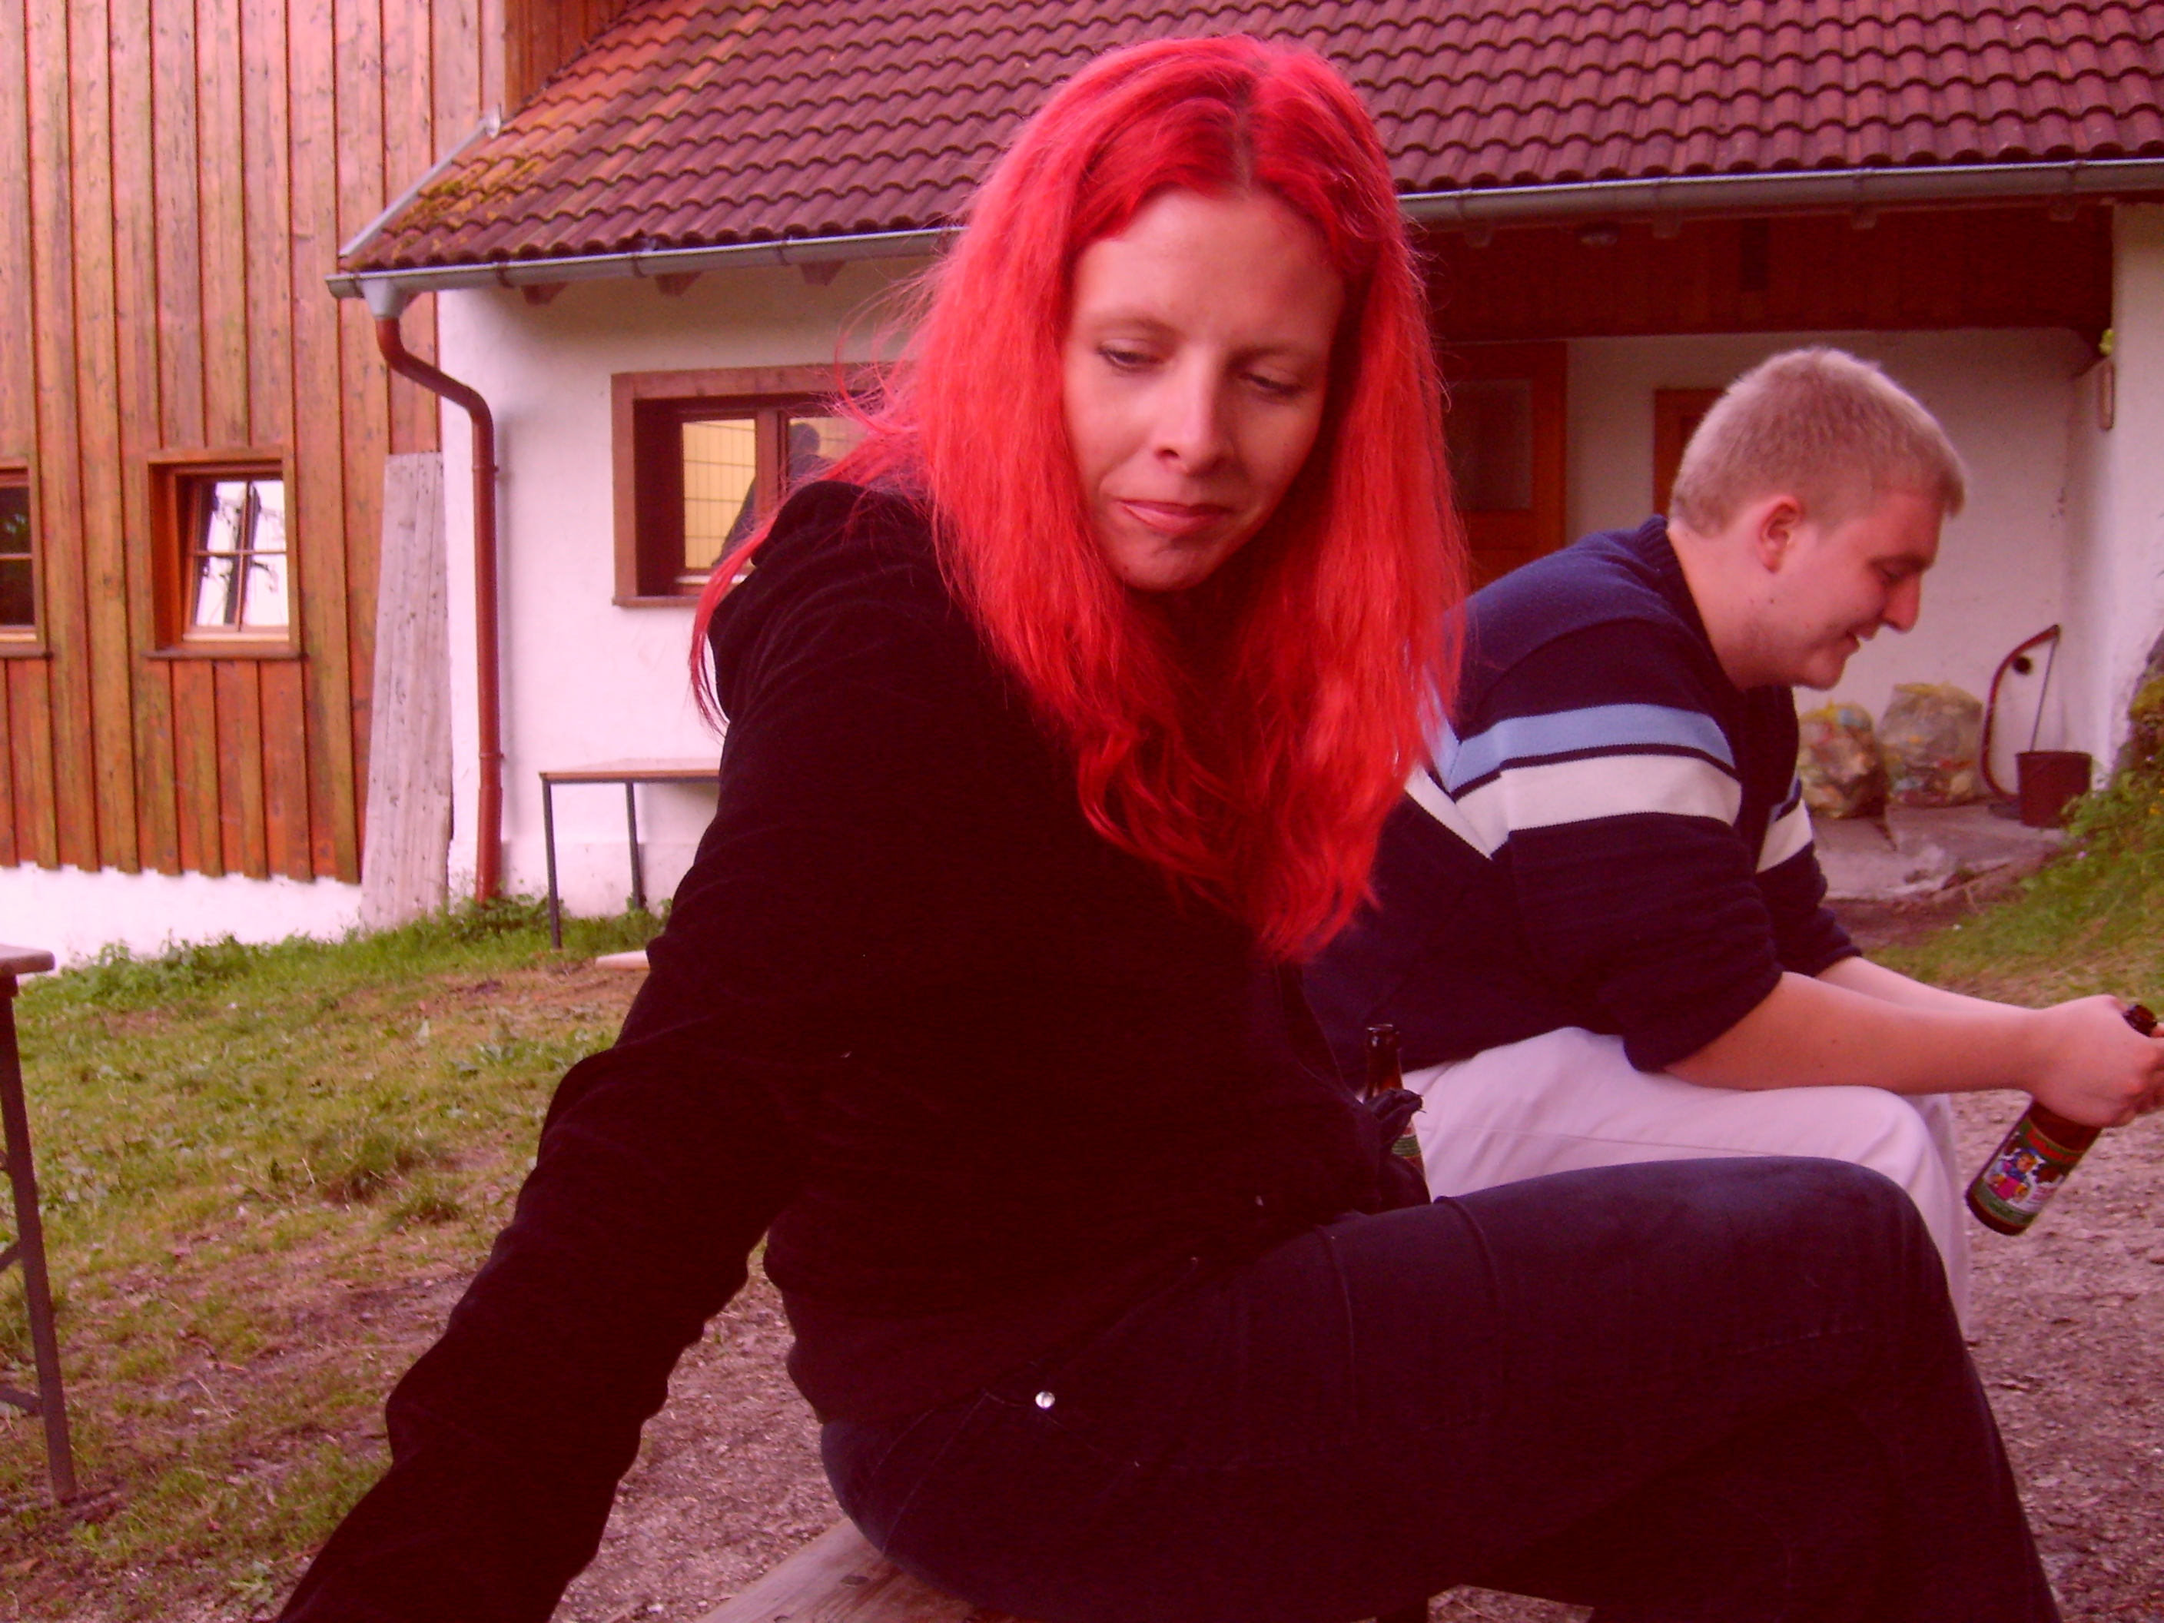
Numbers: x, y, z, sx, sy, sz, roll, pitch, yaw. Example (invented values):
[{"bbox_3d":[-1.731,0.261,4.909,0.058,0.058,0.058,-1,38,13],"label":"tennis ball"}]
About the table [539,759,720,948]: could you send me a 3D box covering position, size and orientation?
[{"bbox_3d":[-1.436,0.172,9.357,1.500,0.750,0.740,-1,5,17],"label":"table"}]

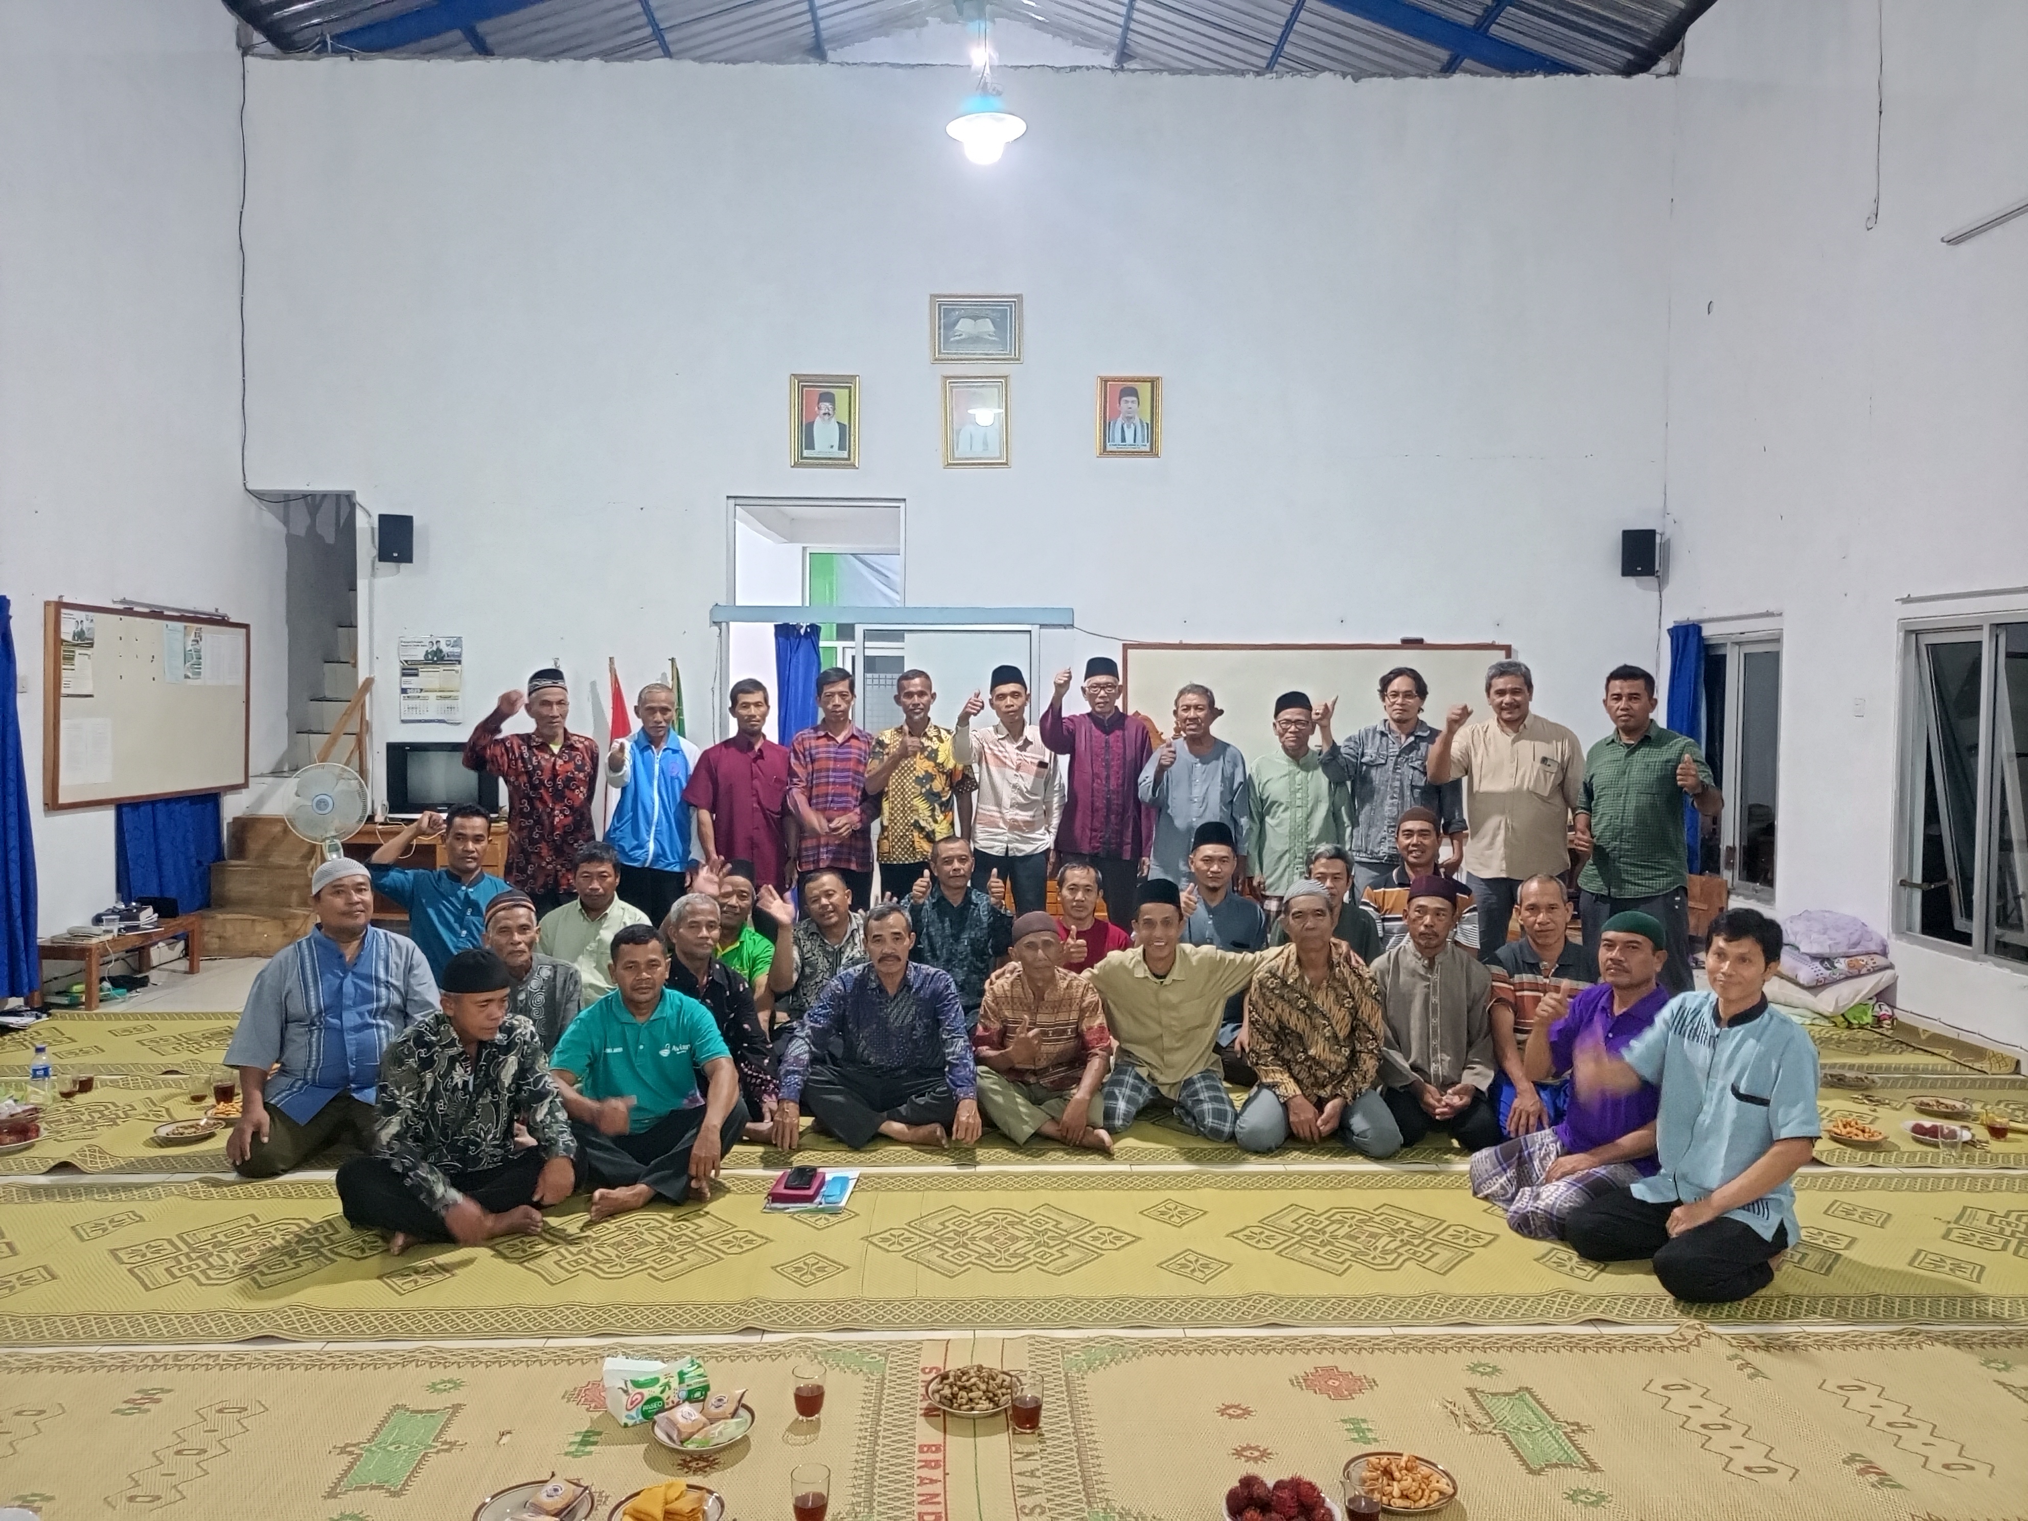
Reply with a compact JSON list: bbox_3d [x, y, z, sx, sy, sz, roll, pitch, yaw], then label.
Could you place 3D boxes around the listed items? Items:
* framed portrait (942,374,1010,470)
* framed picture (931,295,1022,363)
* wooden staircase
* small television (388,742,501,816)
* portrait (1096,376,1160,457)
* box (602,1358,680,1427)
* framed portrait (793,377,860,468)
[{"bbox_3d":[-0.228,-2.076,9.004,0.426,0.569,0.030,0,2,-1],"label":"framed portrait"},{"bbox_3d":[-0.225,-2.638,8.981,0.569,0.424,0.030,0,2,-1],"label":"framed picture"},{"bbox_3d":[-4.360,0.736,8.640,0.640,0.745,0.800,0,2,-6],"label":"wooden staircase"},{"bbox_3d":[-3.343,0.127,8.751,0.650,0.460,0.400,0,2,-1],"label":"small television"},{"bbox_3d":[0.711,-2.112,9.026,0.406,0.499,0.030,0,2,-1],"label":"portrait"},{"bbox_3d":[-0.761,1.321,3.108,0.178,0.096,0.098,-1,3,-36],"label":"box"},{"bbox_3d":[-1.151,-2.072,8.980,0.423,0.569,0.030,0,2,-1],"label":"framed portrait"}]

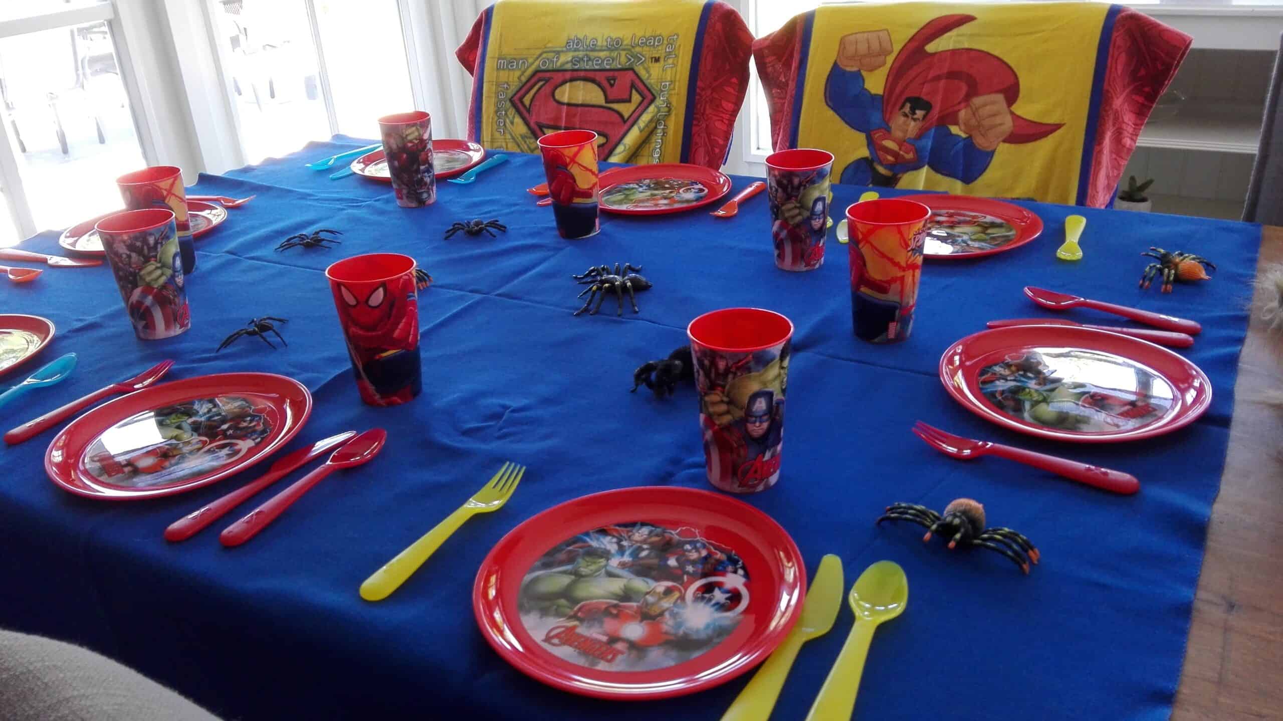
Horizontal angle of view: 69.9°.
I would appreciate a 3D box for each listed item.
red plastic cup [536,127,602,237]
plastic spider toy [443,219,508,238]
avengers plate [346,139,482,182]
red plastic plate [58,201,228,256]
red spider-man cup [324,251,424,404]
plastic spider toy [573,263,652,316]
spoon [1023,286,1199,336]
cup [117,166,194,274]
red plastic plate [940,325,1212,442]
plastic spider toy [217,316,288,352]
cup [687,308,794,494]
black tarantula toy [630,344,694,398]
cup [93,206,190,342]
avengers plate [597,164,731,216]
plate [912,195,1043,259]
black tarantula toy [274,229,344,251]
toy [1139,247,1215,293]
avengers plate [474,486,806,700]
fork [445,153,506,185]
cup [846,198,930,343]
[{"bbox_3d":[-0.093,-0.237,1.253,0.079,0.129,0.079,-2,28,1],"label":"red plastic cup"},{"bbox_3d":[-0.225,-0.181,1.228,0.082,0.023,0.063,6,30,18],"label":"plastic spider toy"},{"bbox_3d":[-0.357,-0.316,1.488,0.212,0.018,0.212,-3,28,2],"label":"avengers plate"},{"bbox_3d":[-0.721,-0.188,1.341,0.217,0.020,0.217,-2,28,1],"label":"red plastic plate"},{"bbox_3d":[-0.237,-0.027,0.847,0.078,0.127,0.078,-4,27,0],"label":"red spider-man cup"},{"bbox_3d":[-0.034,-0.090,1.050,0.092,0.032,0.118,-1,27,5],"label":"plastic spider toy"},{"bbox_3d":[0.461,-0.050,0.906,0.163,0.018,0.035,15,33,31],"label":"spoon"},{"bbox_3d":[-0.607,-0.173,1.166,0.075,0.123,0.075,-18,31,-24],"label":"cup"},{"bbox_3d":[0.385,0.023,0.829,0.217,0.020,0.217,2,28,10],"label":"red plastic plate"},{"bbox_3d":[-0.427,-0.029,1.009,0.080,0.022,0.060,-15,30,-21],"label":"plastic spider toy"},{"bbox_3d":[0.079,0.033,0.724,0.079,0.129,0.079,0,28,6],"label":"cup"},{"bbox_3d":[0.036,0.008,0.844,0.090,0.036,0.080,20,36,39],"label":"black tarantula toy"},{"bbox_3d":[-0.535,-0.091,1.005,0.078,0.127,0.078,-4,27,0],"label":"cup"},{"bbox_3d":[0.028,-0.255,1.391,0.217,0.020,0.217,-2,28,1],"label":"avengers plate"},{"bbox_3d":[0.382,-0.157,1.134,0.213,0.022,0.213,-3,27,1],"label":"plate"},{"bbox_3d":[-0.440,-0.165,1.227,0.070,0.022,0.075,13,33,29],"label":"black tarantula toy"},{"bbox_3d":[0.604,-0.107,1.041,0.078,0.030,0.092,20,36,37],"label":"toy"},{"bbox_3d":[-0.001,0.148,0.603,0.212,0.018,0.212,-3,28,2],"label":"avengers plate"},{"bbox_3d":[-0.273,-0.322,1.546,0.029,0.018,0.168,11,31,26],"label":"fork"},{"bbox_3d":[0.239,-0.085,0.902,0.078,0.127,0.078,-3,27,1],"label":"cup"}]

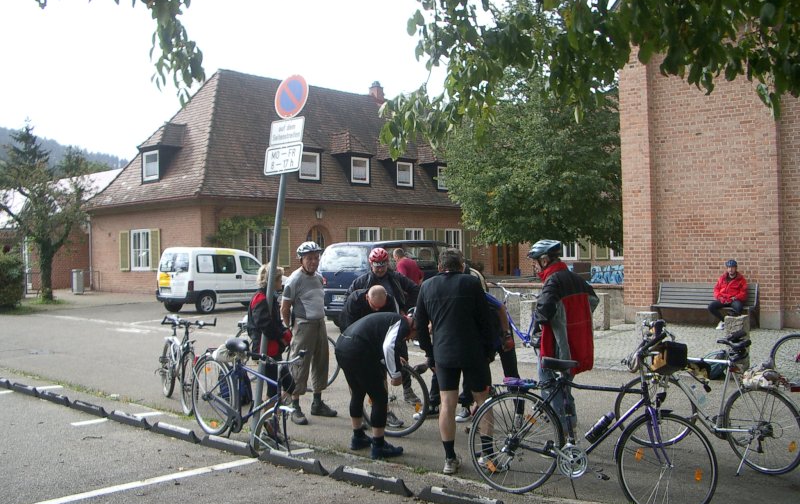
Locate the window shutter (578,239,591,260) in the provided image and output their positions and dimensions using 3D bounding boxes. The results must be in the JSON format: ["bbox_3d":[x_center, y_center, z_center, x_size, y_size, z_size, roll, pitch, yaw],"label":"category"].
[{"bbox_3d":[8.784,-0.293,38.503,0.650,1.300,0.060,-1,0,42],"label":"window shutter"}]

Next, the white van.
[{"bbox_3d":[-5.250,0.820,24.450,1.720,1.820,4.100,-1,0,35],"label":"white van"}]

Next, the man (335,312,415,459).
[{"bbox_3d":[-0.190,1.092,6.820,0.780,1.180,0.540,-1,0,-28],"label":"man"}]

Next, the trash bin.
[{"bbox_3d":[-12.211,1.117,30.702,0.450,0.970,0.450,-1,0,-17],"label":"trash bin"}]

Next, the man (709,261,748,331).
[{"bbox_3d":[6.426,0.840,15.800,0.680,1.340,0.780,-1,0,30],"label":"man"}]

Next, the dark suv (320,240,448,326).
[{"bbox_3d":[0.030,0.695,19.300,1.840,1.920,4.700,-1,0,26],"label":"dark suv"}]

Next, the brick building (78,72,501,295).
[{"bbox_3d":[-3.328,-3.290,38.170,8.300,9.400,20.000,-1,0,43],"label":"brick building"}]

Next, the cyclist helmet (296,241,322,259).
[{"bbox_3d":[-0.900,-0.022,8.100,0.280,0.170,0.210,-1,0,44],"label":"cyclist helmet"}]

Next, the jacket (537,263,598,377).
[{"bbox_3d":[1.350,0.530,6.550,0.400,0.900,0.580,-1,0,30],"label":"jacket"}]

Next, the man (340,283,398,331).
[{"bbox_3d":[-0.267,0.948,7.647,0.620,1.300,0.850,-1,0,-7],"label":"man"}]

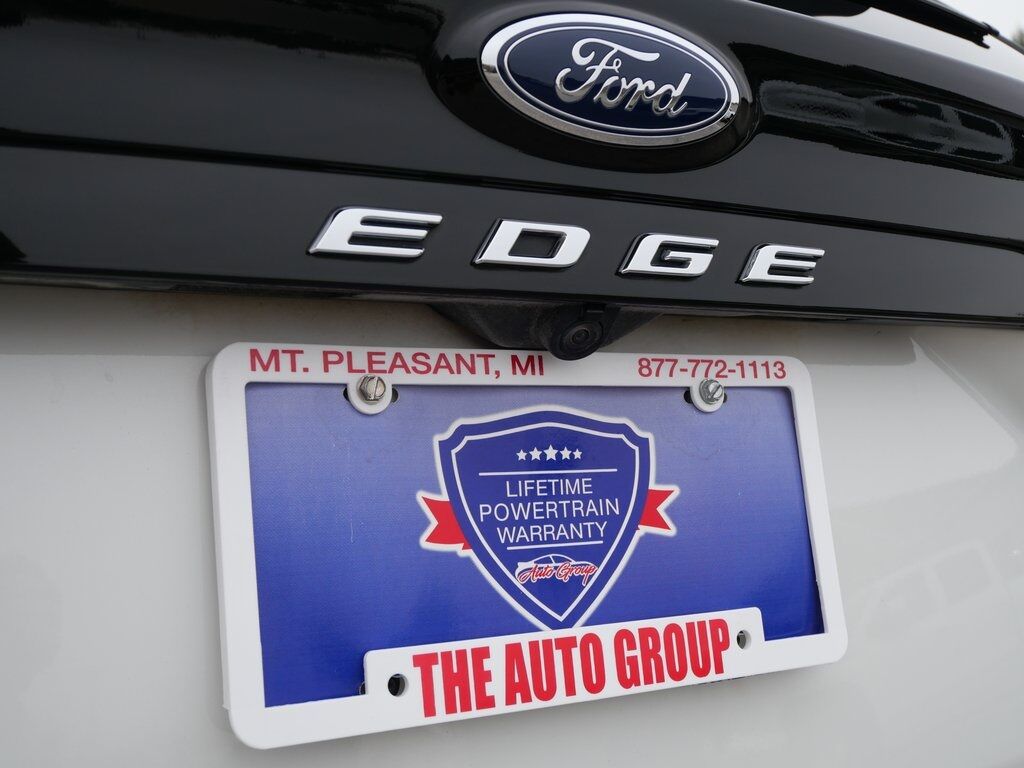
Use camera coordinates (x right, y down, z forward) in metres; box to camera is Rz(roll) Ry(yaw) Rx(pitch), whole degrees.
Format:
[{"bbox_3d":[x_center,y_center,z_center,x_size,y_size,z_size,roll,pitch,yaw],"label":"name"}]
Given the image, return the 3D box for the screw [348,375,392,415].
[{"bbox_3d":[-0.059,0.004,0.494,0.018,0.017,0.010,0,-13,-29],"label":"screw"}]

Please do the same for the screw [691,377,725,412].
[{"bbox_3d":[0.097,0.005,0.581,0.018,0.017,0.010,0,-13,-29],"label":"screw"}]

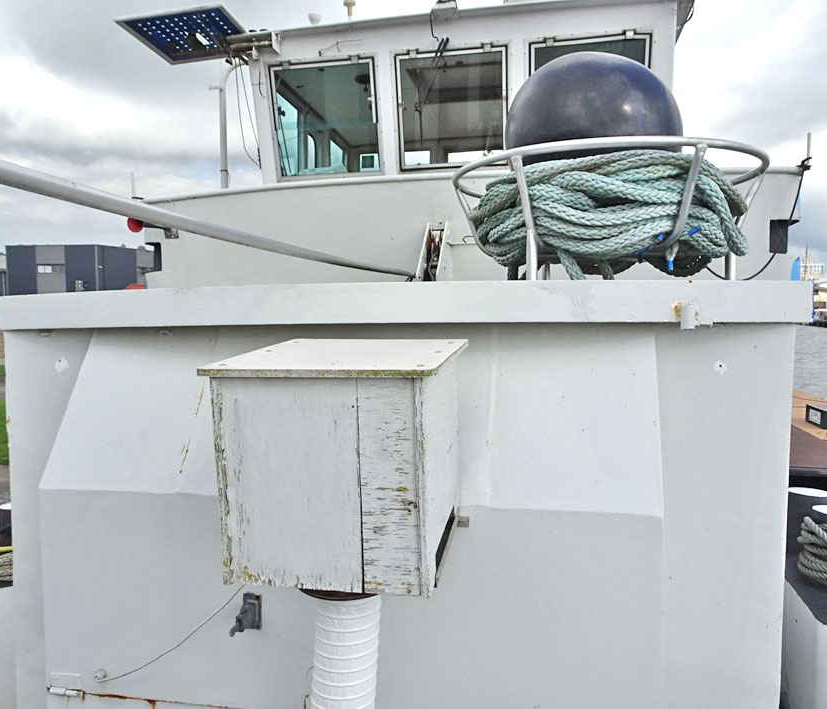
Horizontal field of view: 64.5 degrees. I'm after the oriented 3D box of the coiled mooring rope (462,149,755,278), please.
[{"bbox_3d":[0.668,-0.456,2.373,0.990,0.360,0.930,1,4,12],"label":"coiled mooring rope"}]

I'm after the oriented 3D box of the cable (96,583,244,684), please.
[{"bbox_3d":[-0.822,0.934,2.169,0.562,0.398,0.030,1,4,12],"label":"cable"}]

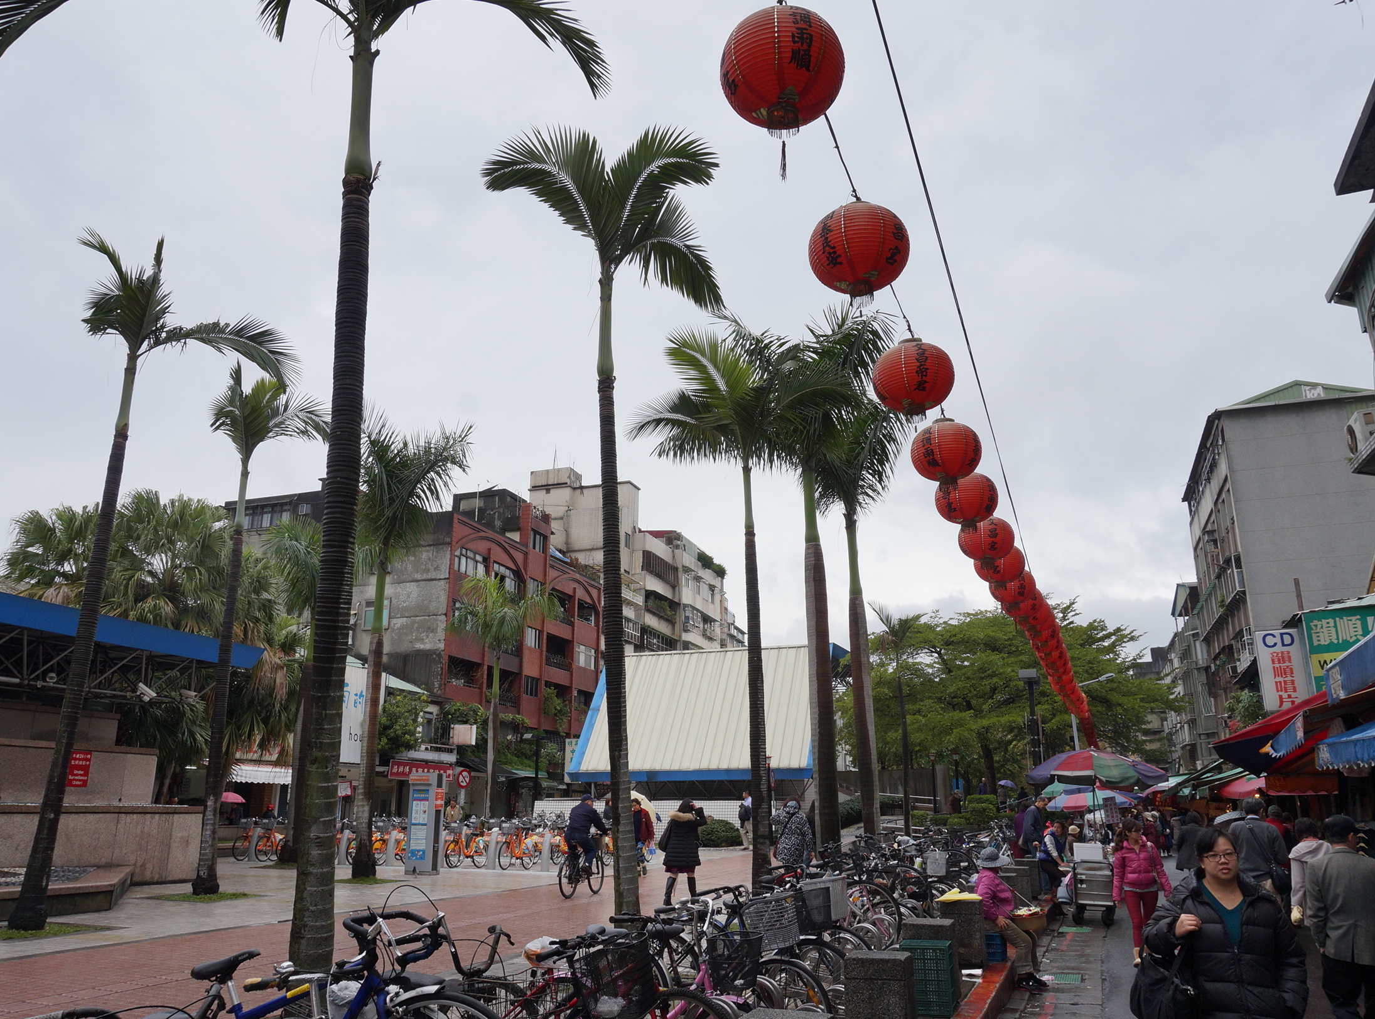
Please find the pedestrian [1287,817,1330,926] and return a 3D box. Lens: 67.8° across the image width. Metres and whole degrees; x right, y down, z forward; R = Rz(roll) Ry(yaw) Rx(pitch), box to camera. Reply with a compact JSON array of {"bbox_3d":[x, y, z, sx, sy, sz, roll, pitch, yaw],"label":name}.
[{"bbox_3d":[5.699,3.613,9.156,0.520,1.630,0.360,-6,-17,21],"label":"pedestrian"}]

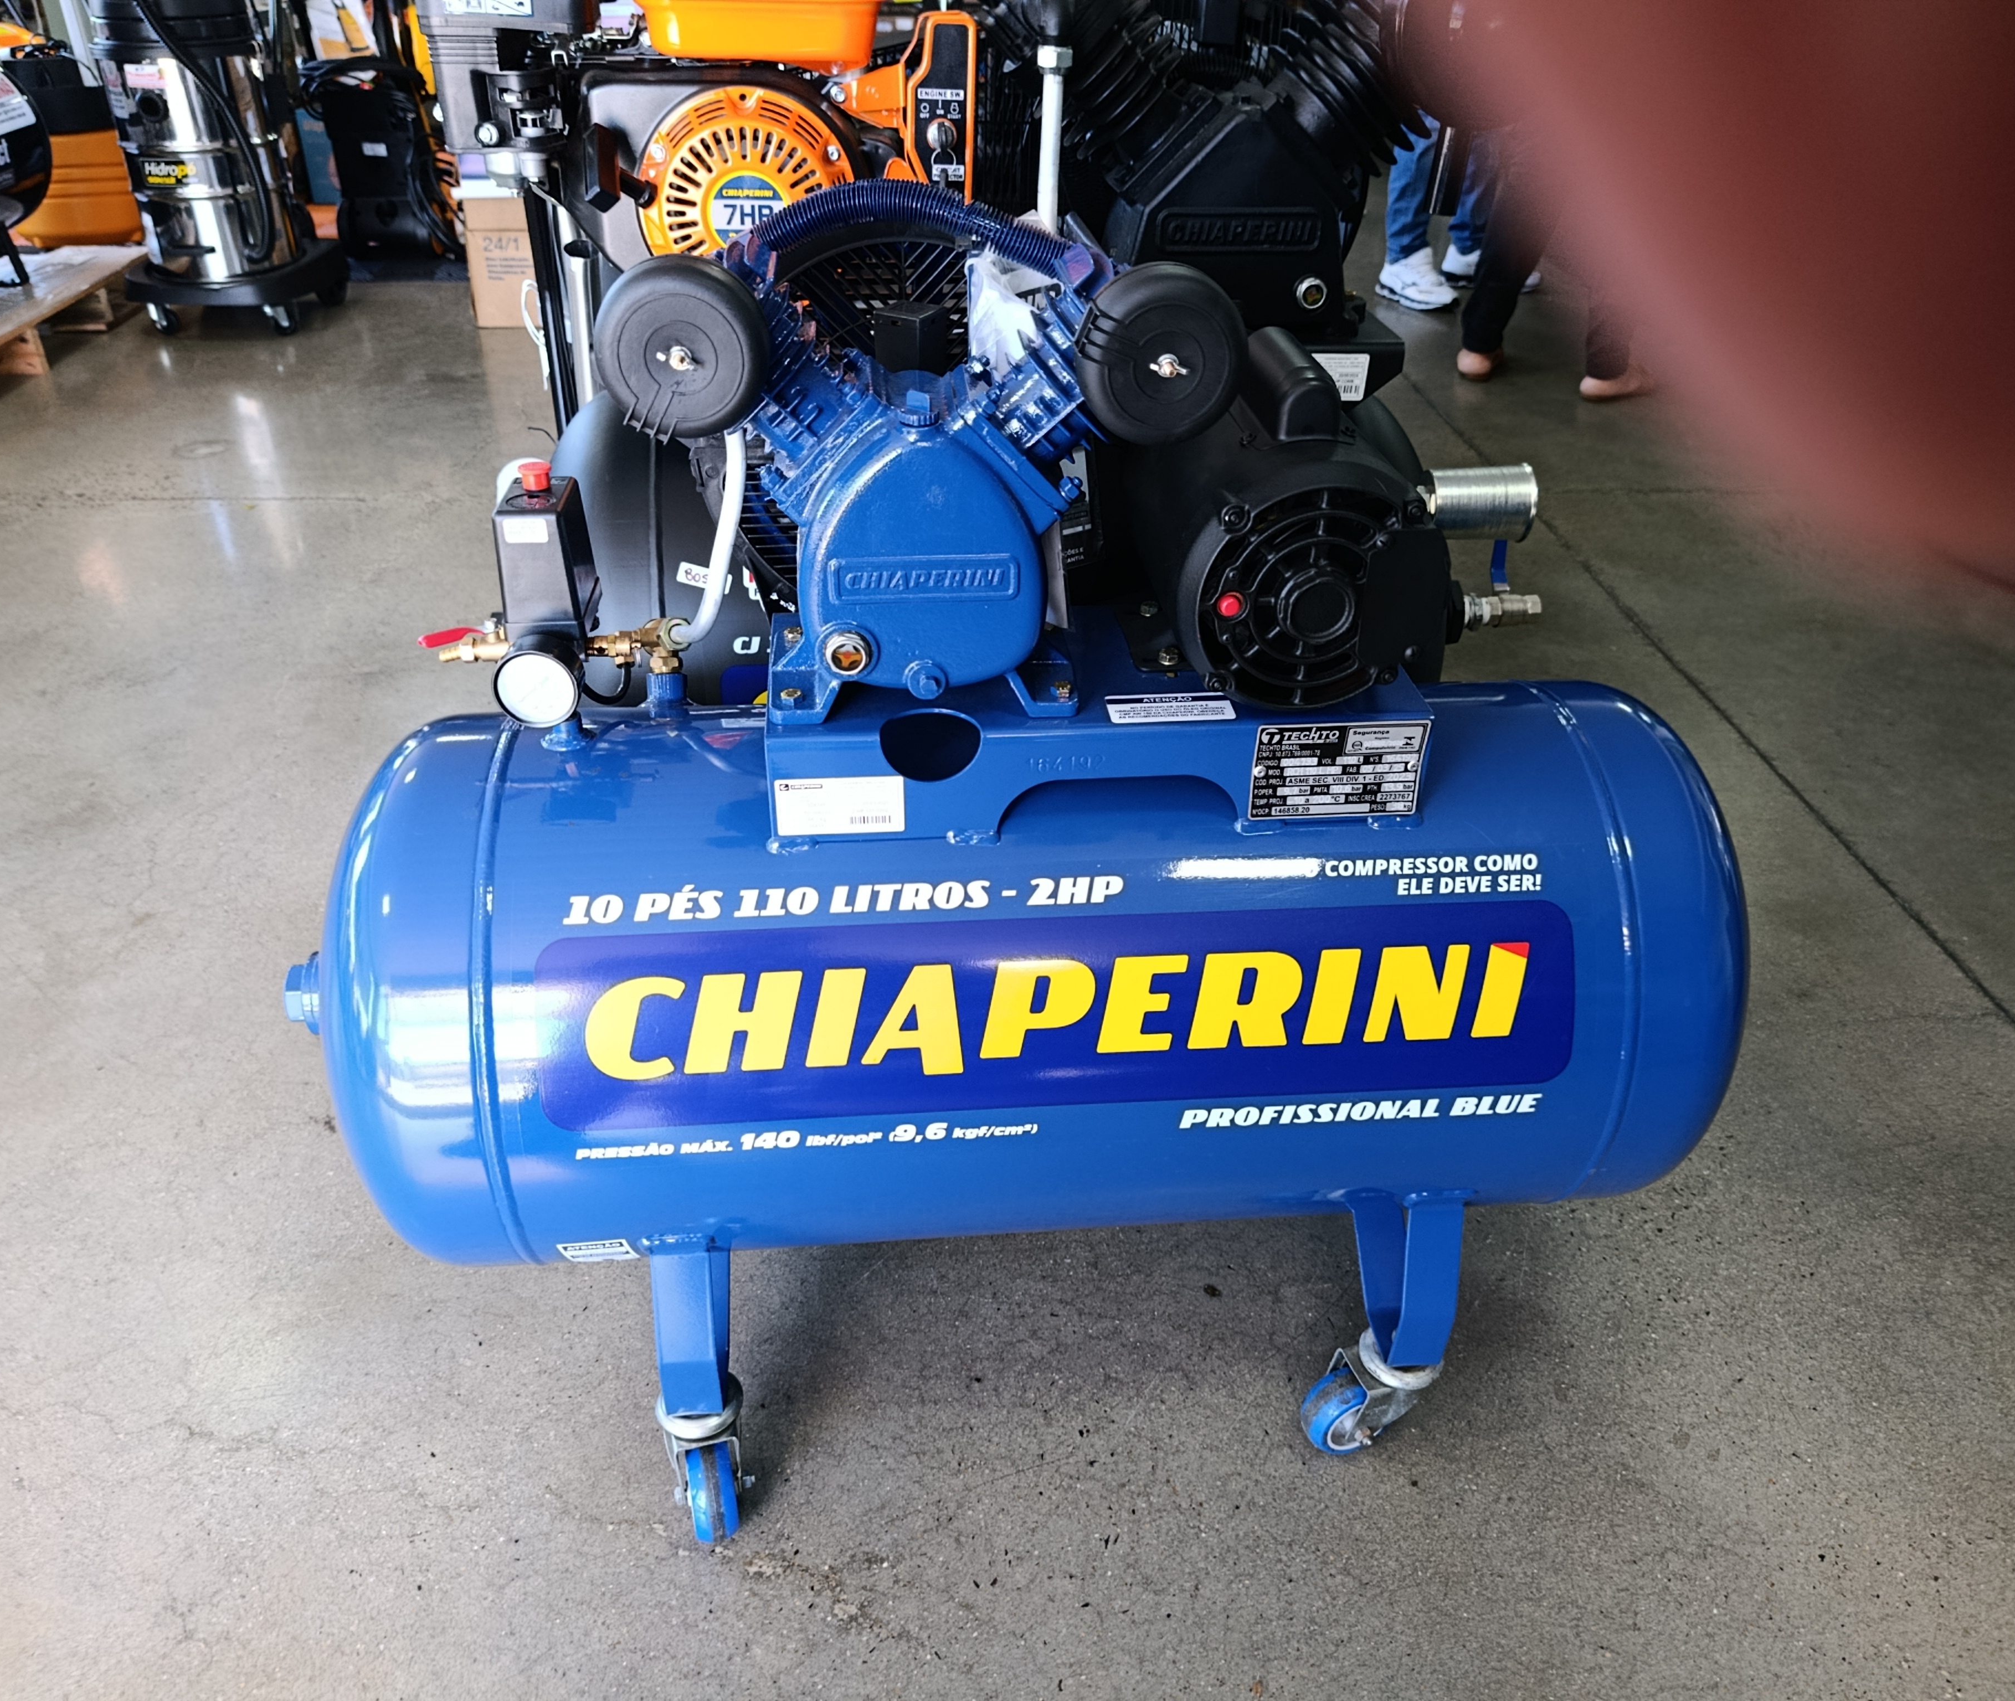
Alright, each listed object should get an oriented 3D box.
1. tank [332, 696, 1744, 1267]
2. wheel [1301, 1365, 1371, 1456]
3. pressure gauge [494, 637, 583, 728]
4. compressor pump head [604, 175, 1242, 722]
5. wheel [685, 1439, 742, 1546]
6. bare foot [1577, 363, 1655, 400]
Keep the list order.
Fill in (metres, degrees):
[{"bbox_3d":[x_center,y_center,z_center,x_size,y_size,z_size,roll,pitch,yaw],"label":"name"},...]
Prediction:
[{"bbox_3d":[0.012,0.083,1.124,0.976,0.398,0.398,-2,31,-4],"label":"tank"},{"bbox_3d":[0.269,0.443,1.192,0.073,0.073,0.030,-18,35,-28],"label":"wheel"},{"bbox_3d":[-0.289,-0.100,0.929,0.053,0.053,0.032,-2,31,-4],"label":"pressure gauge"},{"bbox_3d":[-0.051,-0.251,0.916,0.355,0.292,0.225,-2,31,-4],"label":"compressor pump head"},{"bbox_3d":[-0.220,0.480,1.127,0.030,0.073,0.073,-6,31,-11],"label":"wheel"},{"bbox_3d":[1.686,-1.310,4.143,0.240,0.085,0.090,-13,33,-21],"label":"bare foot"}]

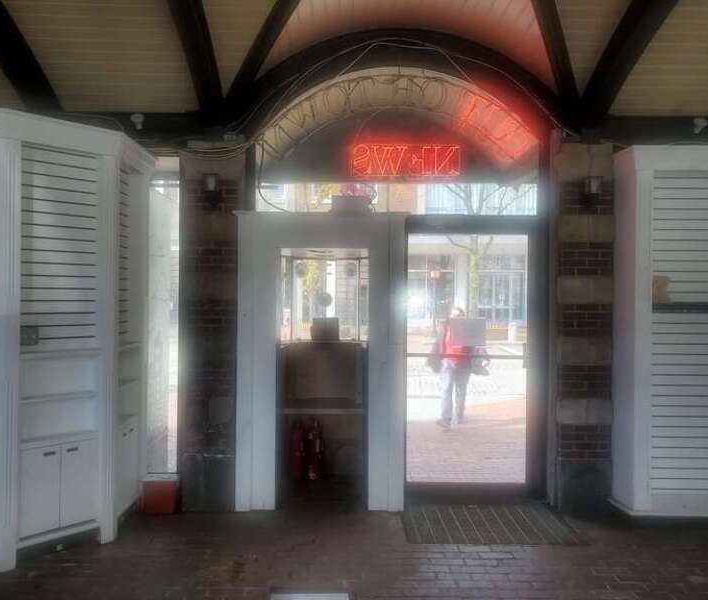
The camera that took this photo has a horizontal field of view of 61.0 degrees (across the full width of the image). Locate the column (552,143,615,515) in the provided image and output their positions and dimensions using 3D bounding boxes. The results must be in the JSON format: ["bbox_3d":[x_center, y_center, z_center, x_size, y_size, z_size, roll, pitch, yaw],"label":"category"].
[{"bbox_3d":[1.790,0.215,4.820,0.460,2.850,0.440,0,0,1],"label":"column"}]

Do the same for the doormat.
[{"bbox_3d":[0.967,1.625,4.400,1.230,0.015,0.810,0,0,1],"label":"doormat"}]

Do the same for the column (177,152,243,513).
[{"bbox_3d":[-1.096,0.250,4.840,0.500,2.750,0.440,0,0,1],"label":"column"}]

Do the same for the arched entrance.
[{"bbox_3d":[0.295,-0.126,4.760,2.430,3.480,0.380,0,0,1],"label":"arched entrance"}]

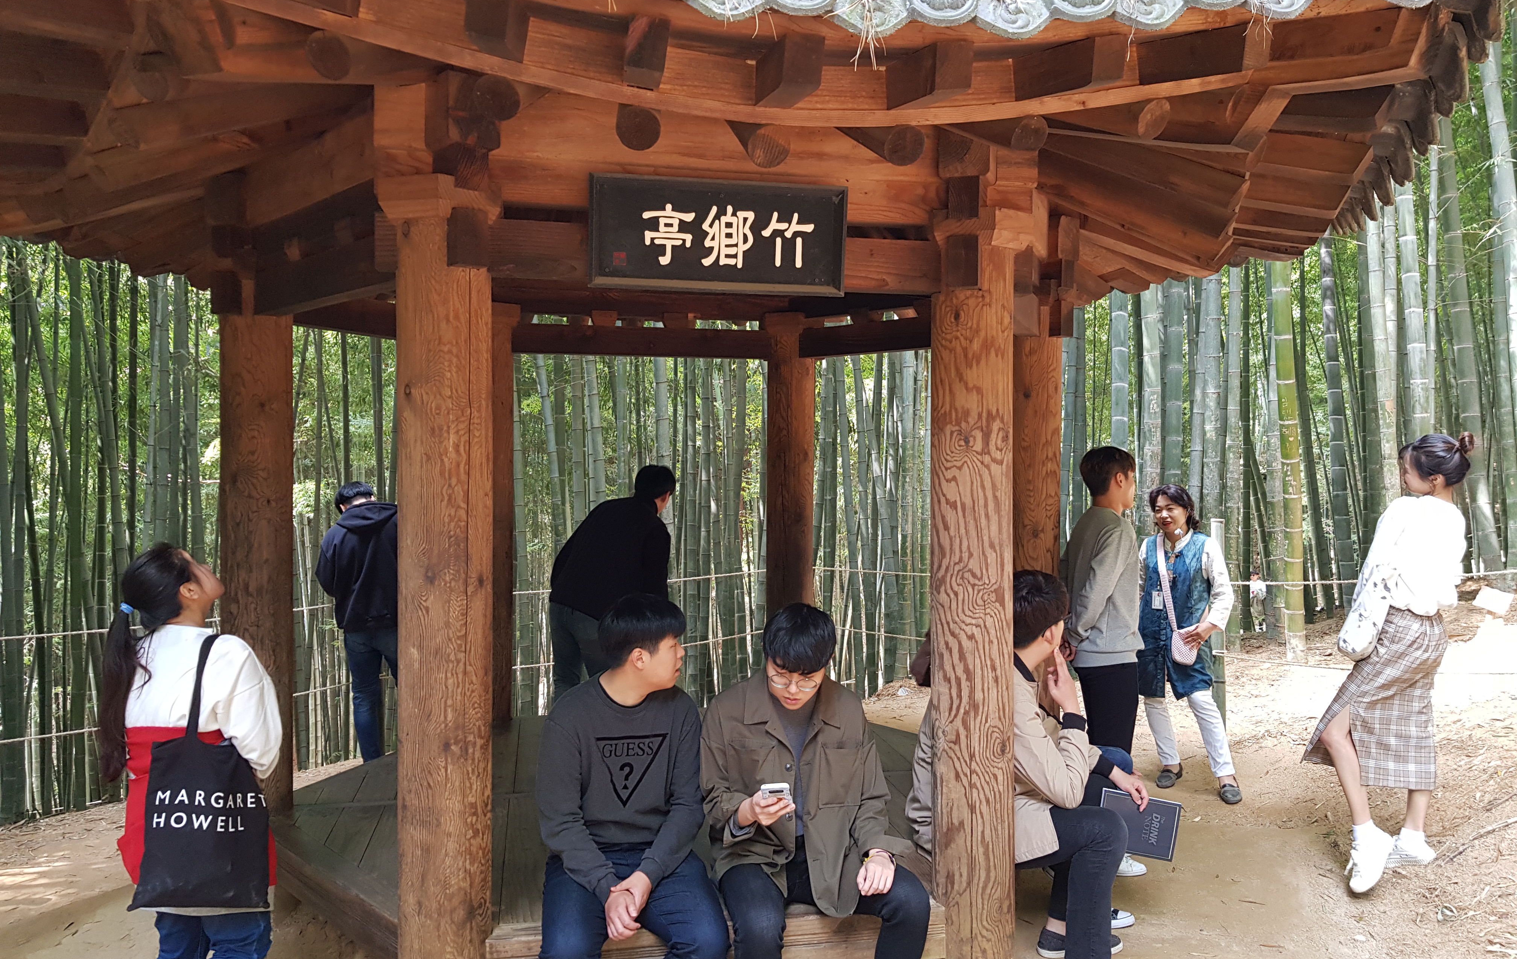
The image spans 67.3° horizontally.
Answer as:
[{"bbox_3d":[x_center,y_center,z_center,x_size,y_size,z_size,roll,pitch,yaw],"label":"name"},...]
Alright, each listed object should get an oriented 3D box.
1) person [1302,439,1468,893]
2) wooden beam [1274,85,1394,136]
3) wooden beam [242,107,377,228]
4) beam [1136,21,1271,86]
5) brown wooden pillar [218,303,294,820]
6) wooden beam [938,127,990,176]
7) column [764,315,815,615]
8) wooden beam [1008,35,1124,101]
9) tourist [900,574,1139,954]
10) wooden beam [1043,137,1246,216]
[{"bbox_3d":[2.371,0.683,4.280,0.500,1.660,0.450,1,2,13],"label":"person"},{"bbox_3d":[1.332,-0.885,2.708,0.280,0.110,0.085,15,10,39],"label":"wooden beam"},{"bbox_3d":[-1.242,-0.916,3.357,0.110,0.180,1.339,-1,2,-41],"label":"wooden beam"},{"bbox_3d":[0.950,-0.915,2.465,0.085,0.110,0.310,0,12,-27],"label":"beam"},{"bbox_3d":[-1.710,0.326,3.928,0.223,1.918,0.223,0,2,-11],"label":"brown wooden pillar"},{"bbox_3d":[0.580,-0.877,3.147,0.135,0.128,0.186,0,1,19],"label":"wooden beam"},{"bbox_3d":[0.162,0.169,5.785,0.261,2.017,0.261,0,1,0],"label":"column"},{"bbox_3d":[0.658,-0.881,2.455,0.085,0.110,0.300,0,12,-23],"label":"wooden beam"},{"bbox_3d":[0.852,0.893,3.603,0.641,1.212,0.594,0,1,19],"label":"tourist"},{"bbox_3d":[1.086,-0.896,3.304,0.618,0.100,0.100,25,14,29],"label":"wooden beam"}]

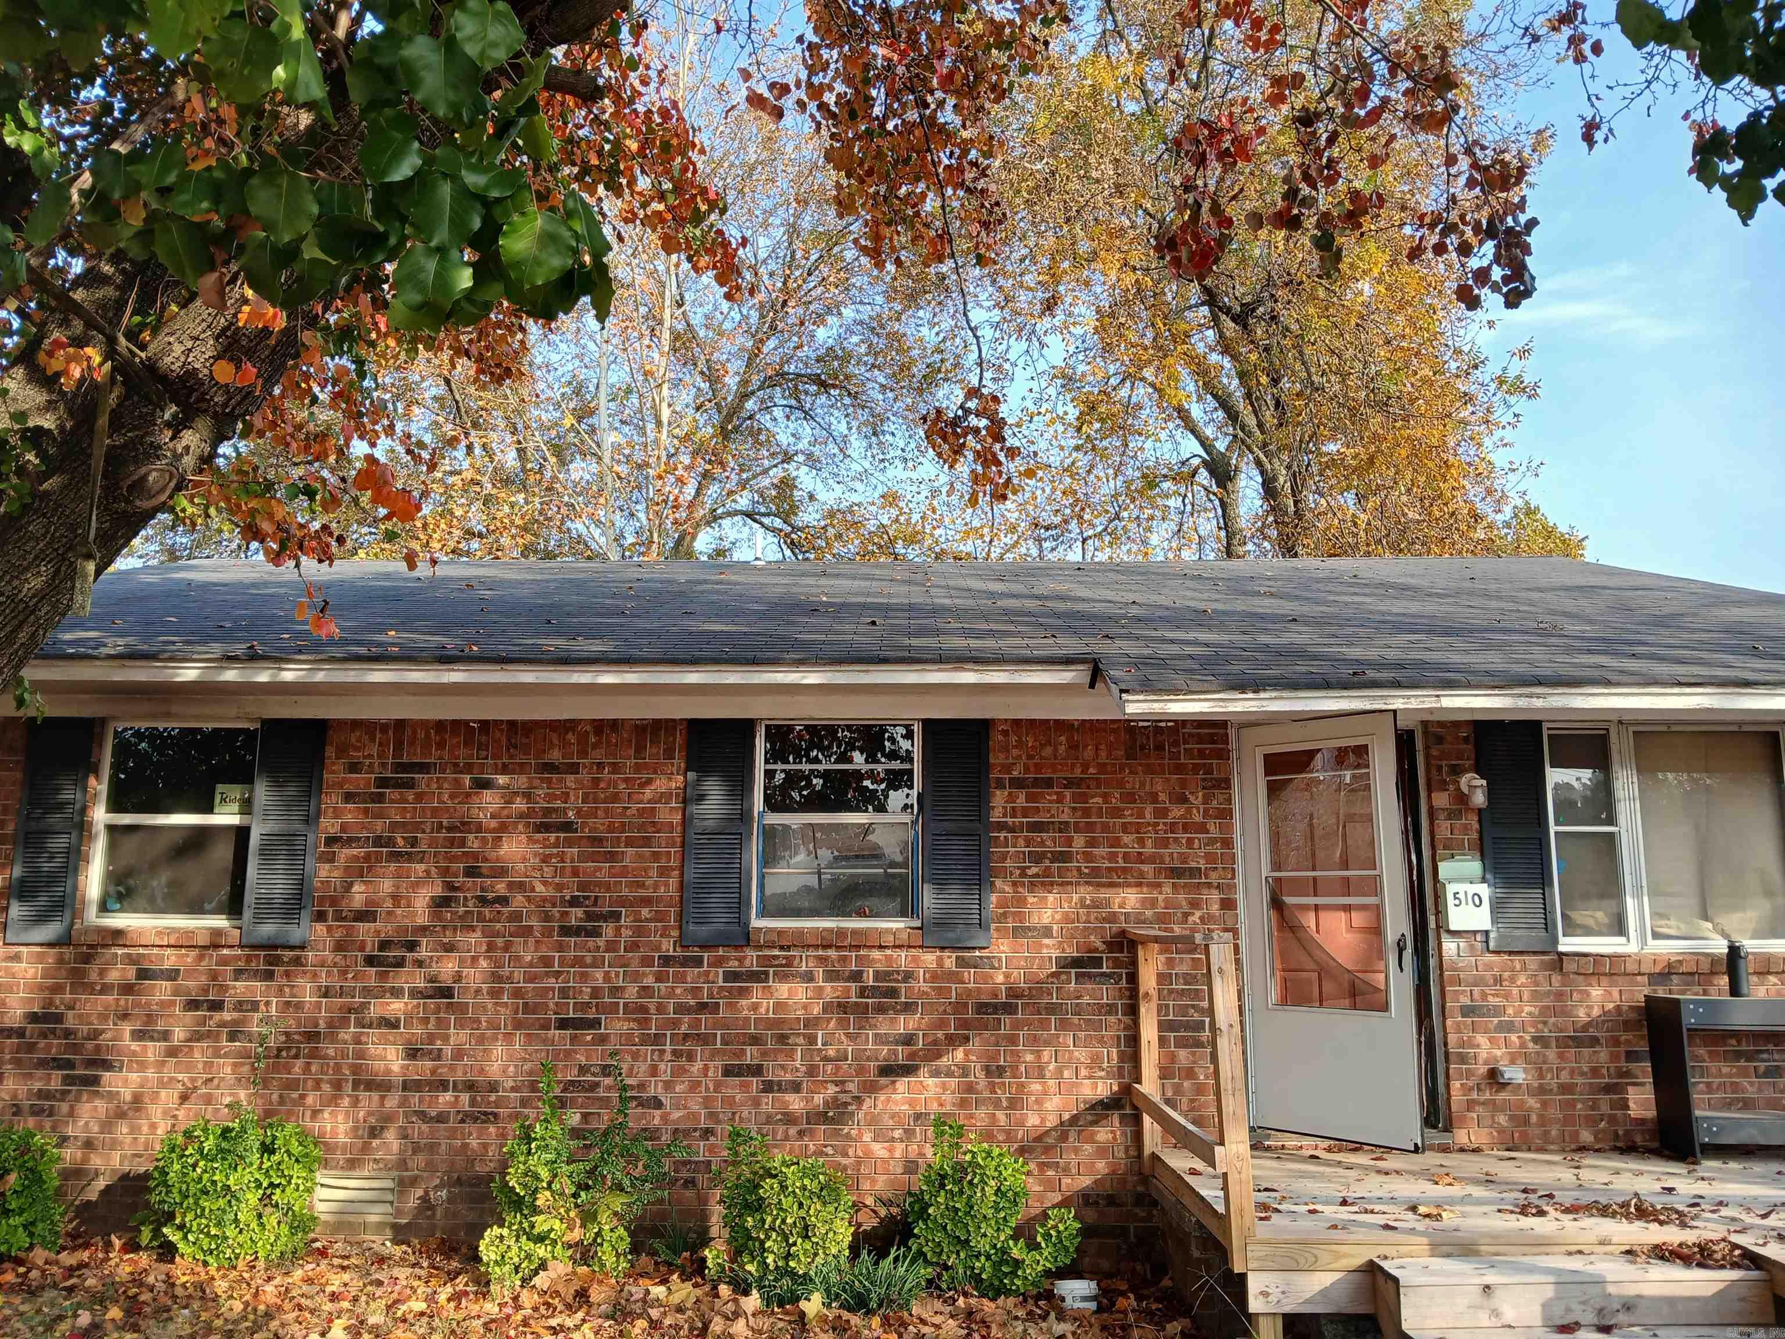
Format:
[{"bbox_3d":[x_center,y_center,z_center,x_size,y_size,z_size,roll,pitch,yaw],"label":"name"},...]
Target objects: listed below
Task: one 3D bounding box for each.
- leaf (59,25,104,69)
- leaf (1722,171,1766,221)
[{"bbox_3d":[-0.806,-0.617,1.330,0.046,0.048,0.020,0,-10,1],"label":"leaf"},{"bbox_3d":[1.016,-0.565,1.600,0.055,0.060,0.025,0,-10,1],"label":"leaf"}]

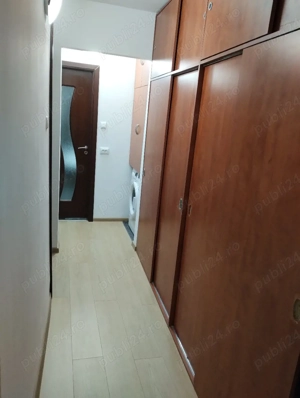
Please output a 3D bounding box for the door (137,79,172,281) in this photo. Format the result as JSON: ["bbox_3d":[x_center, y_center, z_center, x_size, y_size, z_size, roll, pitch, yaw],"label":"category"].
[{"bbox_3d":[0.028,-0.192,3.165,0.040,1.854,0.699,1,15,-14],"label":"door"}]

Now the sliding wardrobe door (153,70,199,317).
[{"bbox_3d":[0.203,-0.024,2.590,0.040,1.845,0.578,1,15,-14],"label":"sliding wardrobe door"}]

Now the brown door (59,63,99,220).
[{"bbox_3d":[-1.135,-0.713,4.354,0.800,2.111,0.080,1,15,-14],"label":"brown door"}]

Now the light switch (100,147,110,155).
[{"bbox_3d":[-0.621,-0.665,4.454,0.120,0.094,0.020,1,15,-14],"label":"light switch"}]

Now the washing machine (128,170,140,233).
[{"bbox_3d":[0.053,0.059,4.314,0.520,0.850,0.600,1,15,-14],"label":"washing machine"}]

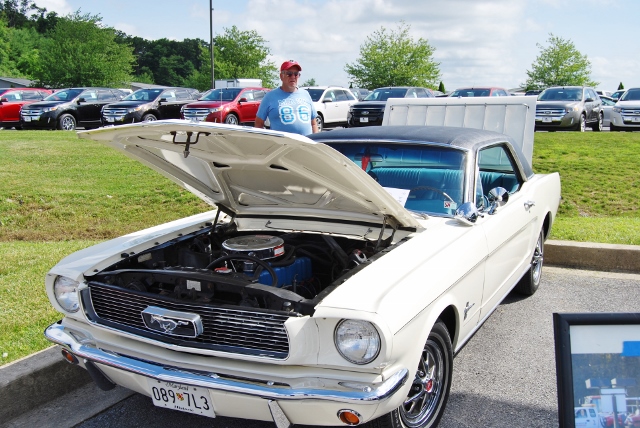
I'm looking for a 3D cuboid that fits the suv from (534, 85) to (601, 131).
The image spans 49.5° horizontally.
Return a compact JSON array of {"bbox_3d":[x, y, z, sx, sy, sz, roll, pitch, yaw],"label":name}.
[{"bbox_3d":[8.990,-3.830,25.350,1.950,1.700,4.680,6,11,34],"label":"suv"}]

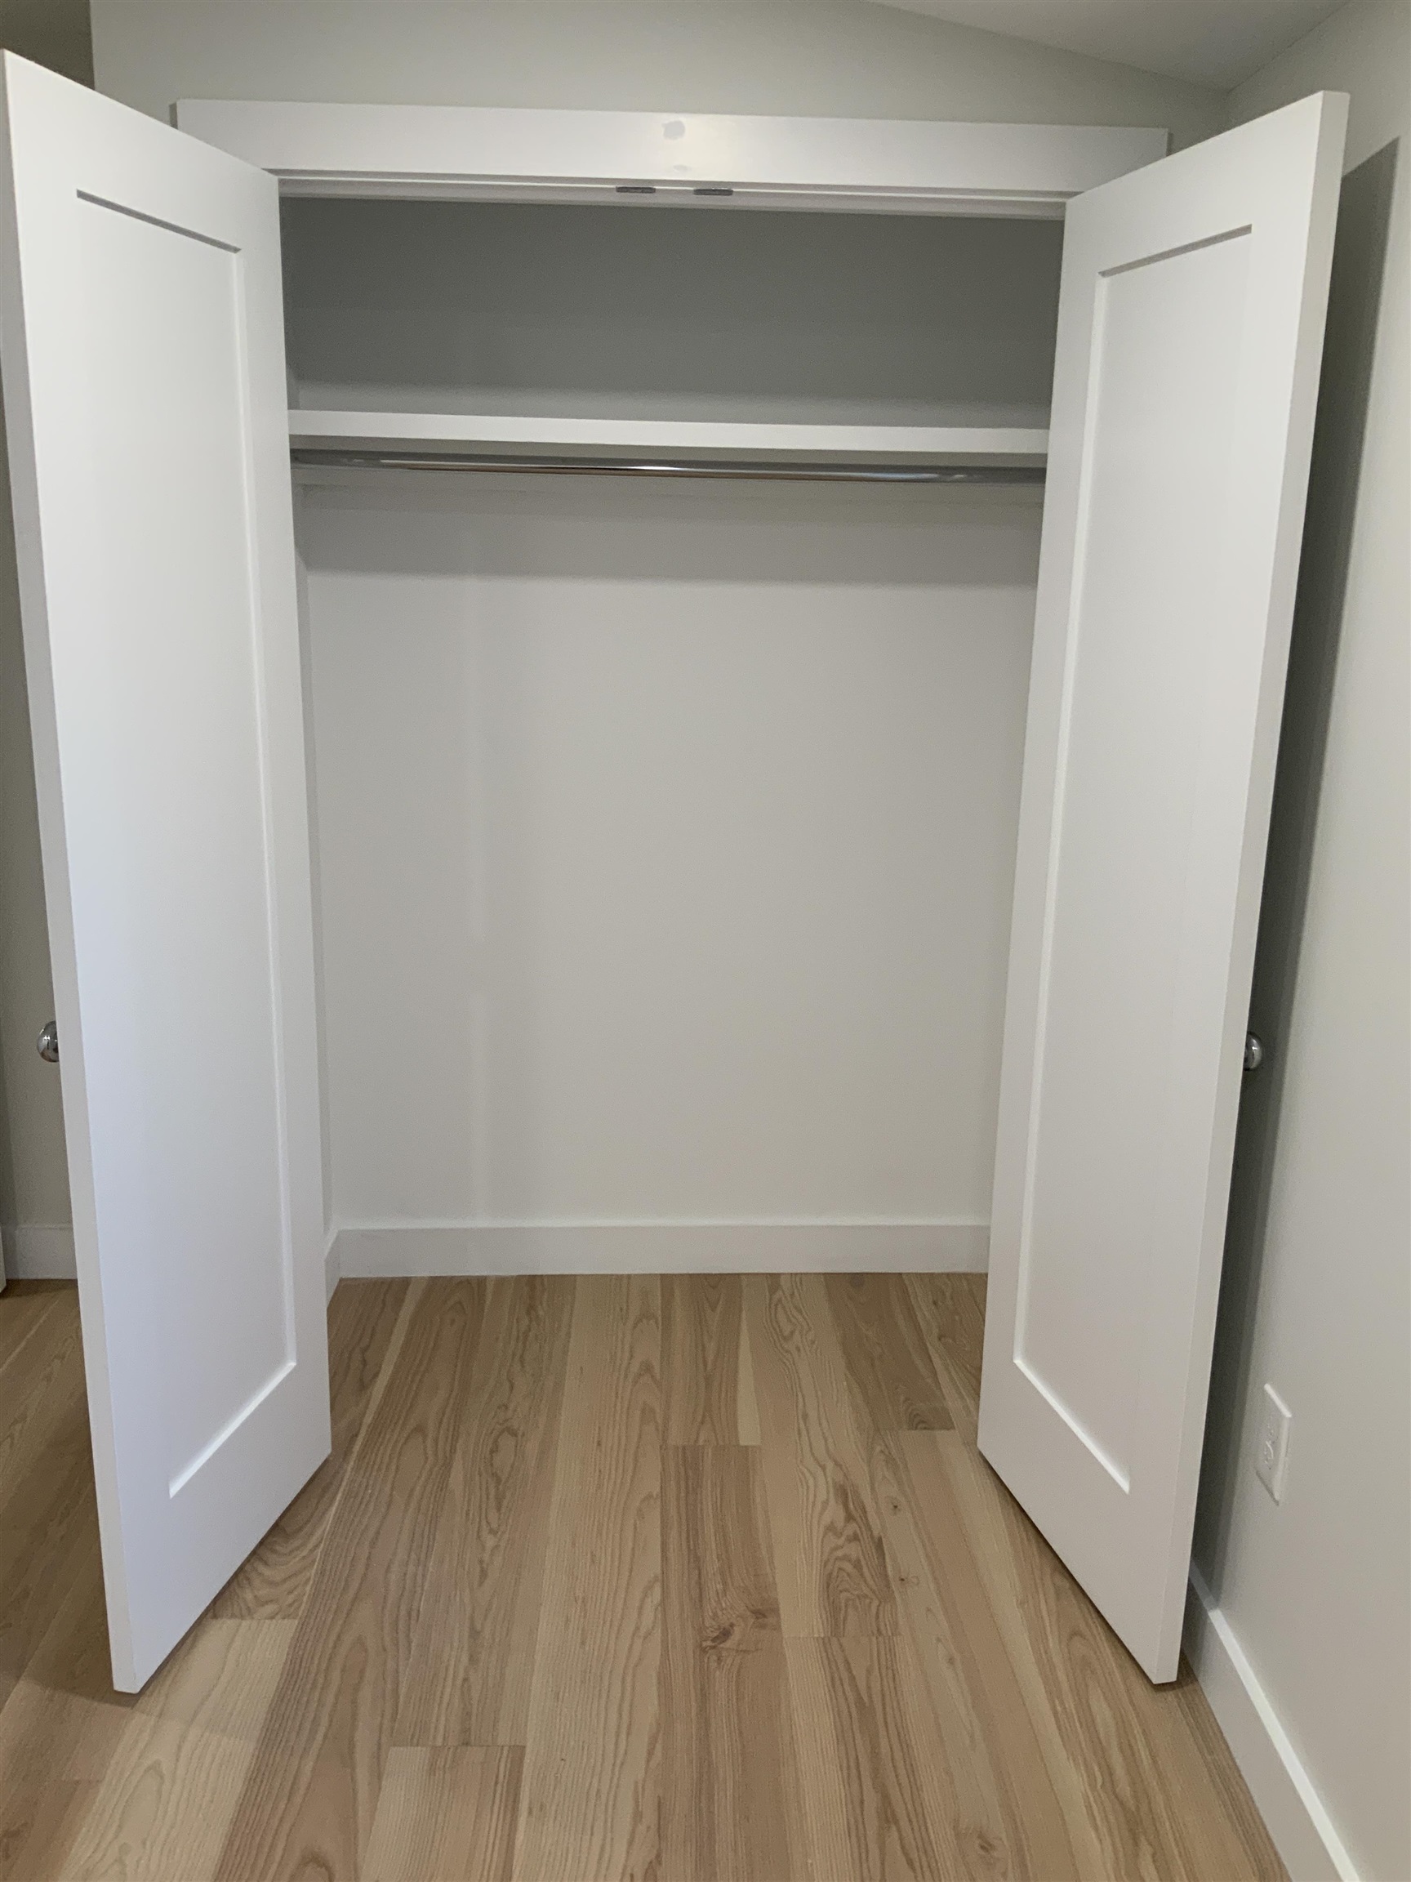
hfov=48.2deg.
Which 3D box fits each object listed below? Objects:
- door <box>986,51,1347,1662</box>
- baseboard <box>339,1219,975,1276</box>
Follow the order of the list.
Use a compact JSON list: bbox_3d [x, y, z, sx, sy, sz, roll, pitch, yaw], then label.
[{"bbox_3d":[0.596,-0.015,2.255,0.036,2.032,0.609,-2,15,-14],"label":"door"},{"bbox_3d":[-0.062,0.670,3.437,1.465,0.120,0.018,0,14,-3],"label":"baseboard"}]

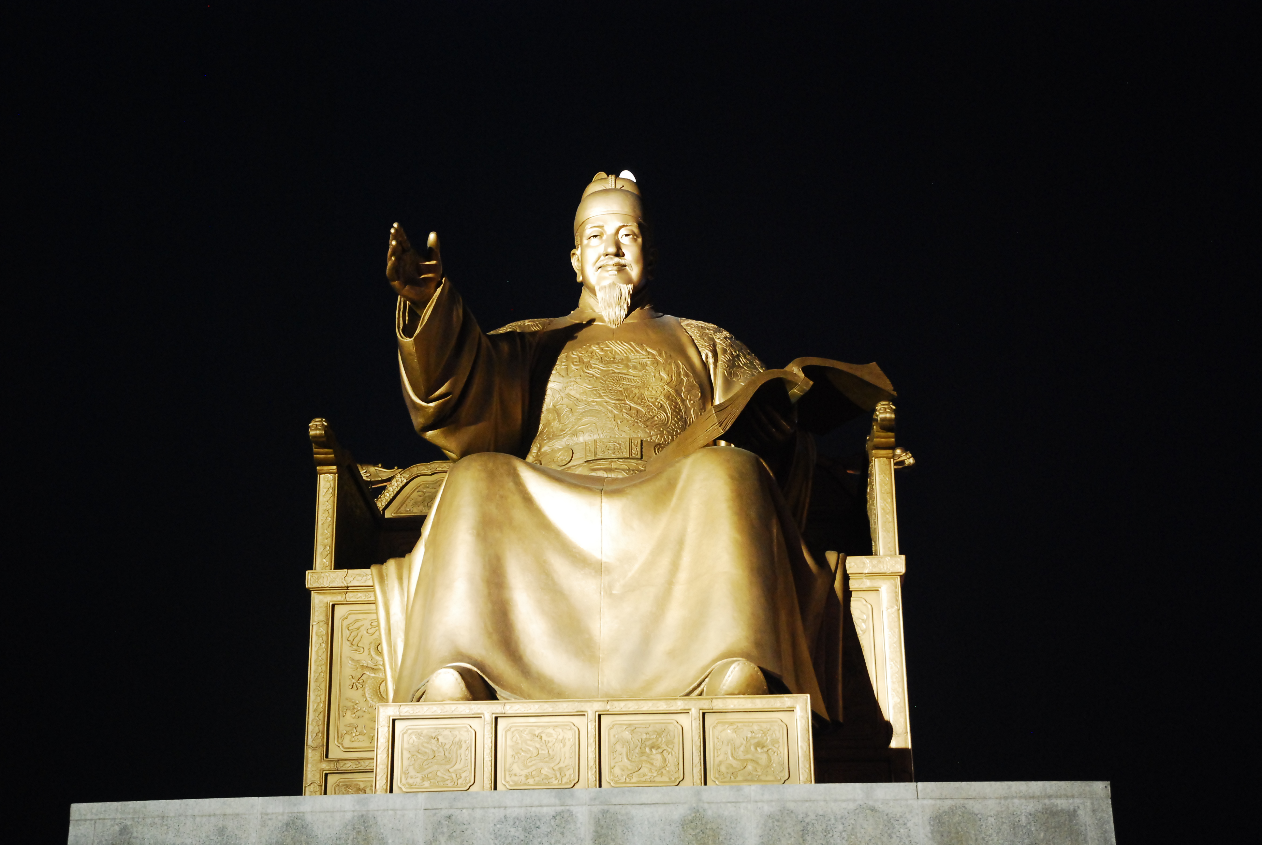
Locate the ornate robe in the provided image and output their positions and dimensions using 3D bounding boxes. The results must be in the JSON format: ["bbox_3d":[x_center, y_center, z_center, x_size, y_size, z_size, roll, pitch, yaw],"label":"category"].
[{"bbox_3d":[-0.163,0.694,15.570,3.550,3.800,2.700,-2,-20,3],"label":"ornate robe"}]

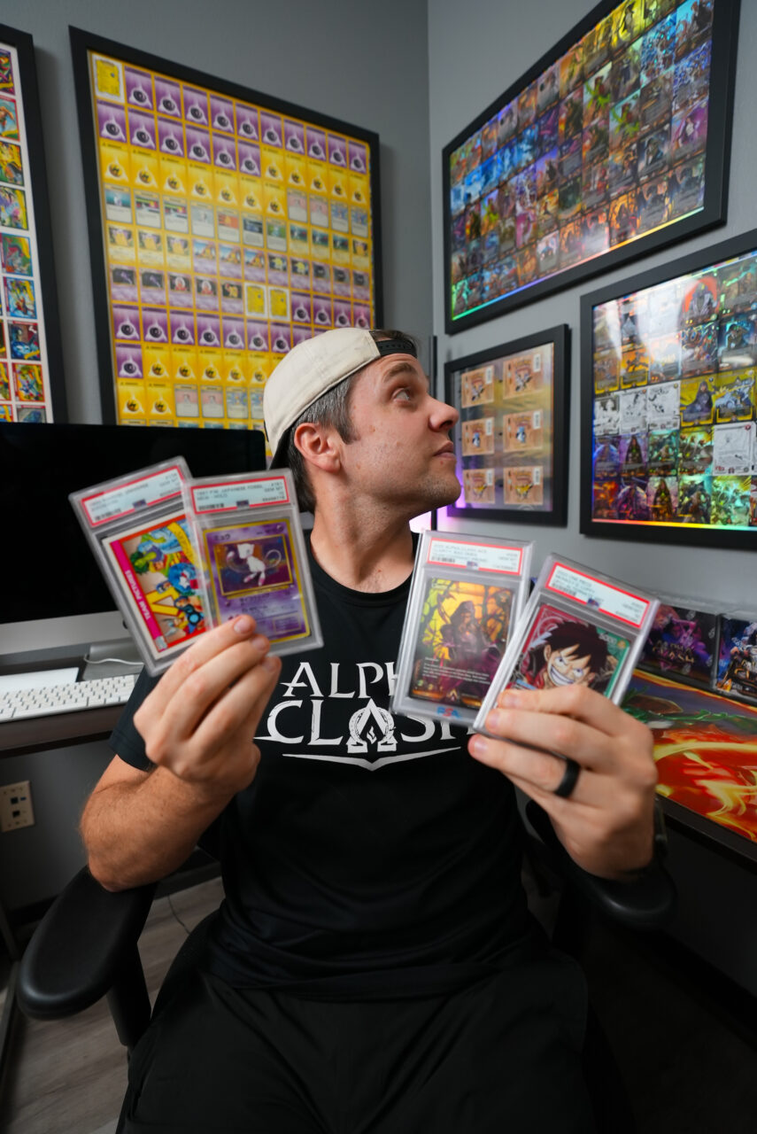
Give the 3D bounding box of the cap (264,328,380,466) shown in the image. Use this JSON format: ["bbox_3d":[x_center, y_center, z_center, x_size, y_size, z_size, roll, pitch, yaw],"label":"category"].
[{"bbox_3d":[-0.077,-0.231,0.641,0.228,0.122,0.170,-34,-1,16],"label":"cap"}]

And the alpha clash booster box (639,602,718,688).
[{"bbox_3d":[0.574,0.134,0.937,0.077,0.128,0.138,-5,8,-26],"label":"alpha clash booster box"}]

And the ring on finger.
[{"bbox_3d":[0.126,0.141,0.339,0.008,0.023,0.023,12,-17,16],"label":"ring on finger"}]

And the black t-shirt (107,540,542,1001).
[{"bbox_3d":[-0.015,0.210,0.630,0.540,0.520,0.300,-1,2,0],"label":"black t-shirt"}]

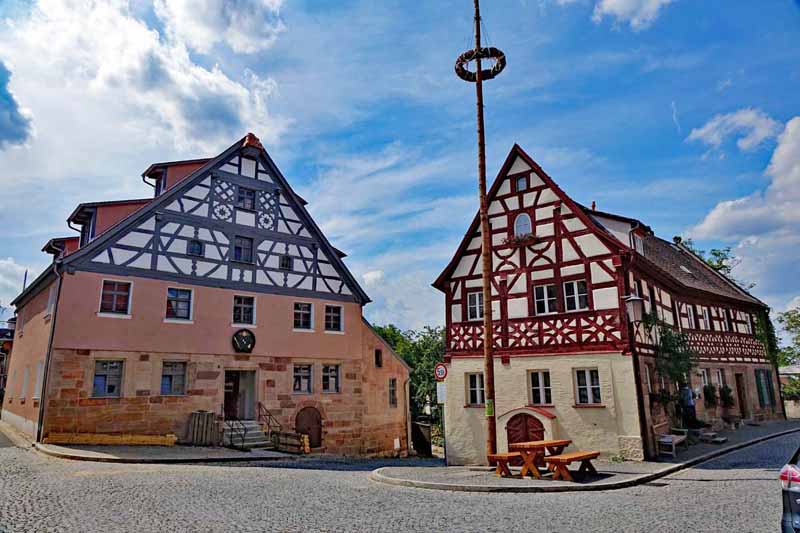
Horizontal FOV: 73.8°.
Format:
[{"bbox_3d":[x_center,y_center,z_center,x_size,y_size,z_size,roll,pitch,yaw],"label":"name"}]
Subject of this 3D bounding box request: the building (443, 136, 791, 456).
[{"bbox_3d":[10.333,2.512,24.082,7.947,10.686,19.379,-13,-18,42],"label":"building"}]

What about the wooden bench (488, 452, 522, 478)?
[{"bbox_3d":[3.069,5.092,13.833,0.522,0.483,2.039,-13,-19,38],"label":"wooden bench"}]

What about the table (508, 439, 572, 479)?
[{"bbox_3d":[3.642,4.826,13.408,0.827,0.758,2.039,-13,-19,38],"label":"table"}]

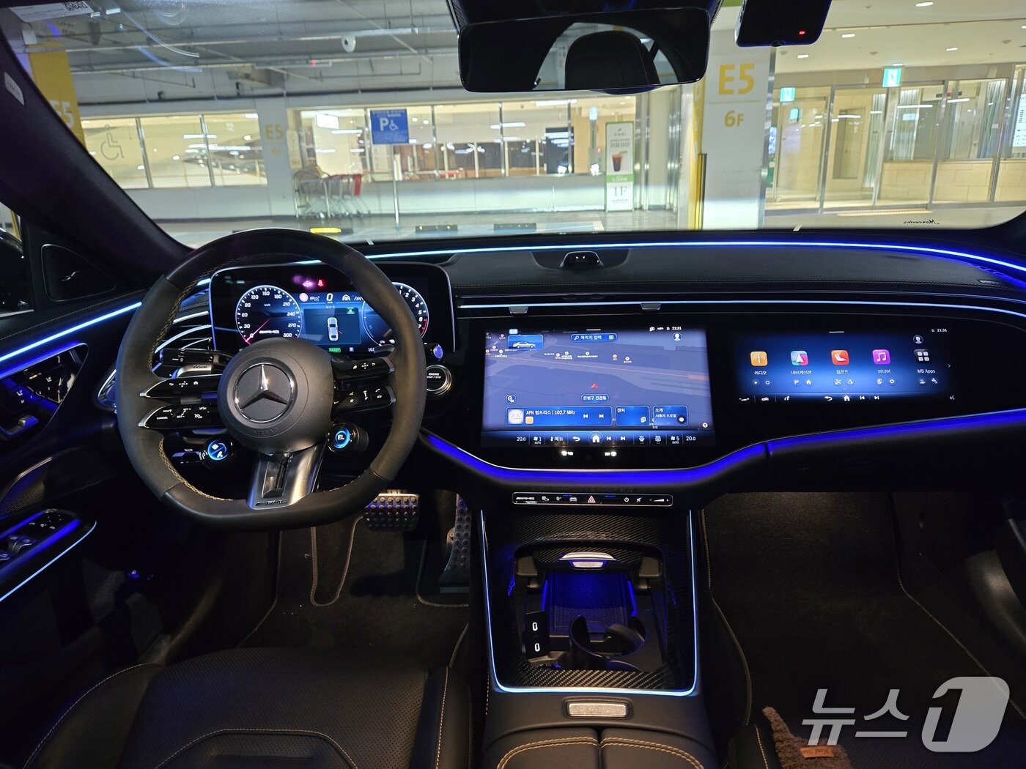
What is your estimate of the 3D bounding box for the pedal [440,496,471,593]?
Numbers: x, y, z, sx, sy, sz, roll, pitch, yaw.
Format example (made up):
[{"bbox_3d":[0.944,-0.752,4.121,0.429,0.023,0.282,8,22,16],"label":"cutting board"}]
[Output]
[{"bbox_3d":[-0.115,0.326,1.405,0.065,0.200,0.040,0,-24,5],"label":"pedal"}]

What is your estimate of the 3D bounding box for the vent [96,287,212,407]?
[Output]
[{"bbox_3d":[-0.492,-0.046,0.940,0.140,0.145,0.050,-8,5,-22],"label":"vent"}]

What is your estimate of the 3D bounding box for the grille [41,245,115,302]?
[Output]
[{"bbox_3d":[-0.586,-0.150,0.920,0.020,0.072,0.108,6,17,24],"label":"grille"}]

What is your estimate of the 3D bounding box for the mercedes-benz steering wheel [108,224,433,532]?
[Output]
[{"bbox_3d":[-0.281,-0.009,0.815,0.370,0.353,0.100,0,-9,5],"label":"mercedes-benz steering wheel"}]

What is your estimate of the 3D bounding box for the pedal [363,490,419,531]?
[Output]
[{"bbox_3d":[-0.244,0.255,1.360,0.112,0.078,0.035,0,-12,5],"label":"pedal"}]

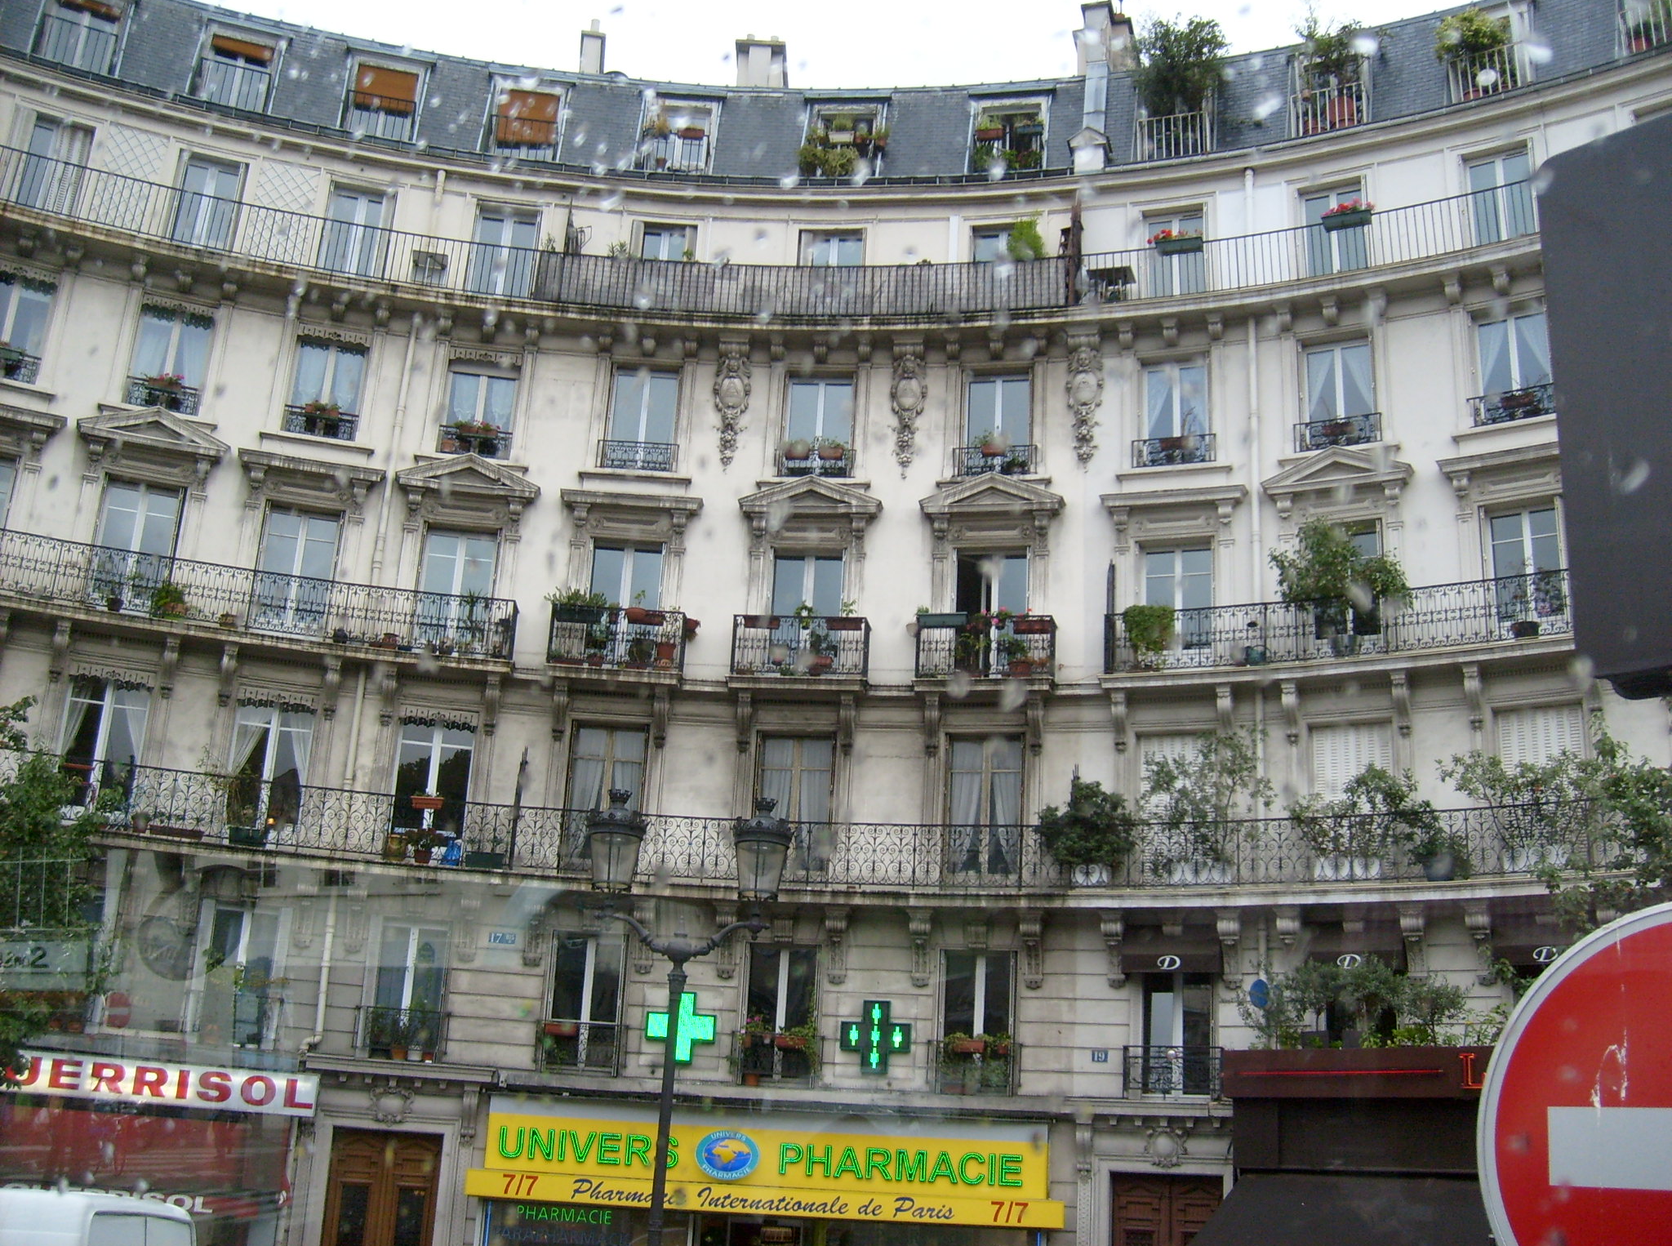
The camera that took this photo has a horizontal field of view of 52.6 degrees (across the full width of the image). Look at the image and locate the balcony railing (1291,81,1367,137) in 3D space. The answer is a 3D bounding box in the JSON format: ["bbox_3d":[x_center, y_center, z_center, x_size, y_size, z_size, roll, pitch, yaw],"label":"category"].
[{"bbox_3d":[8.448,-8.688,28.916,1.240,0.833,0.300,-6,-19,27],"label":"balcony railing"}]

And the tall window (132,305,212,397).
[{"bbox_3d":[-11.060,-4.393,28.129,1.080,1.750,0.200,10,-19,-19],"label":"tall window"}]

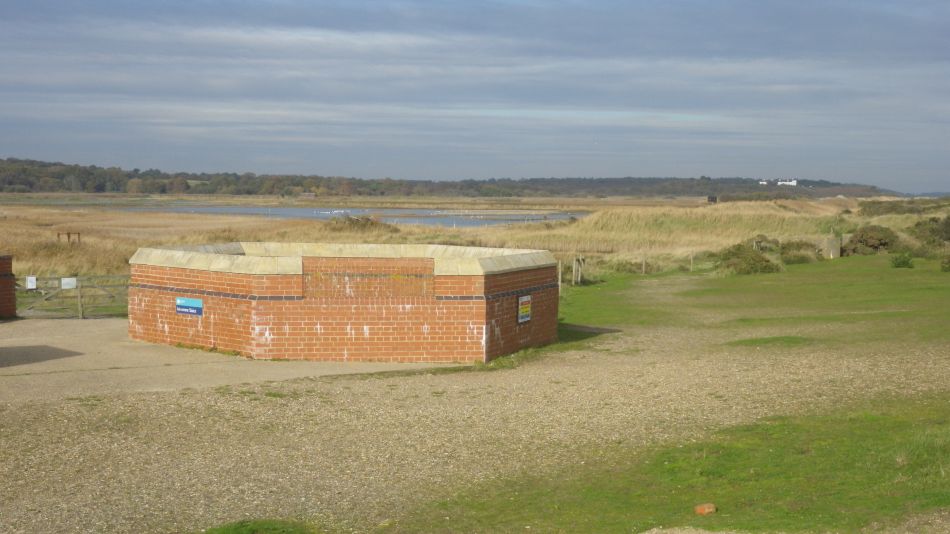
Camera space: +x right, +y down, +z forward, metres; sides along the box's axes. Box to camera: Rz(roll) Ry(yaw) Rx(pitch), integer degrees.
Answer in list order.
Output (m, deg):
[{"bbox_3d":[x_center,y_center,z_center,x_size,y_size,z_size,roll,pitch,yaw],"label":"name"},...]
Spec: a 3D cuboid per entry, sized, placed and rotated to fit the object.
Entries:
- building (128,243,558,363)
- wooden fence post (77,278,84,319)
[{"bbox_3d":[-2.096,0.473,21.464,7.200,1.526,5.450,0,3,-8],"label":"building"},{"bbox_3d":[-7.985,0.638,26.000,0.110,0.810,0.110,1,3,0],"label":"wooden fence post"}]

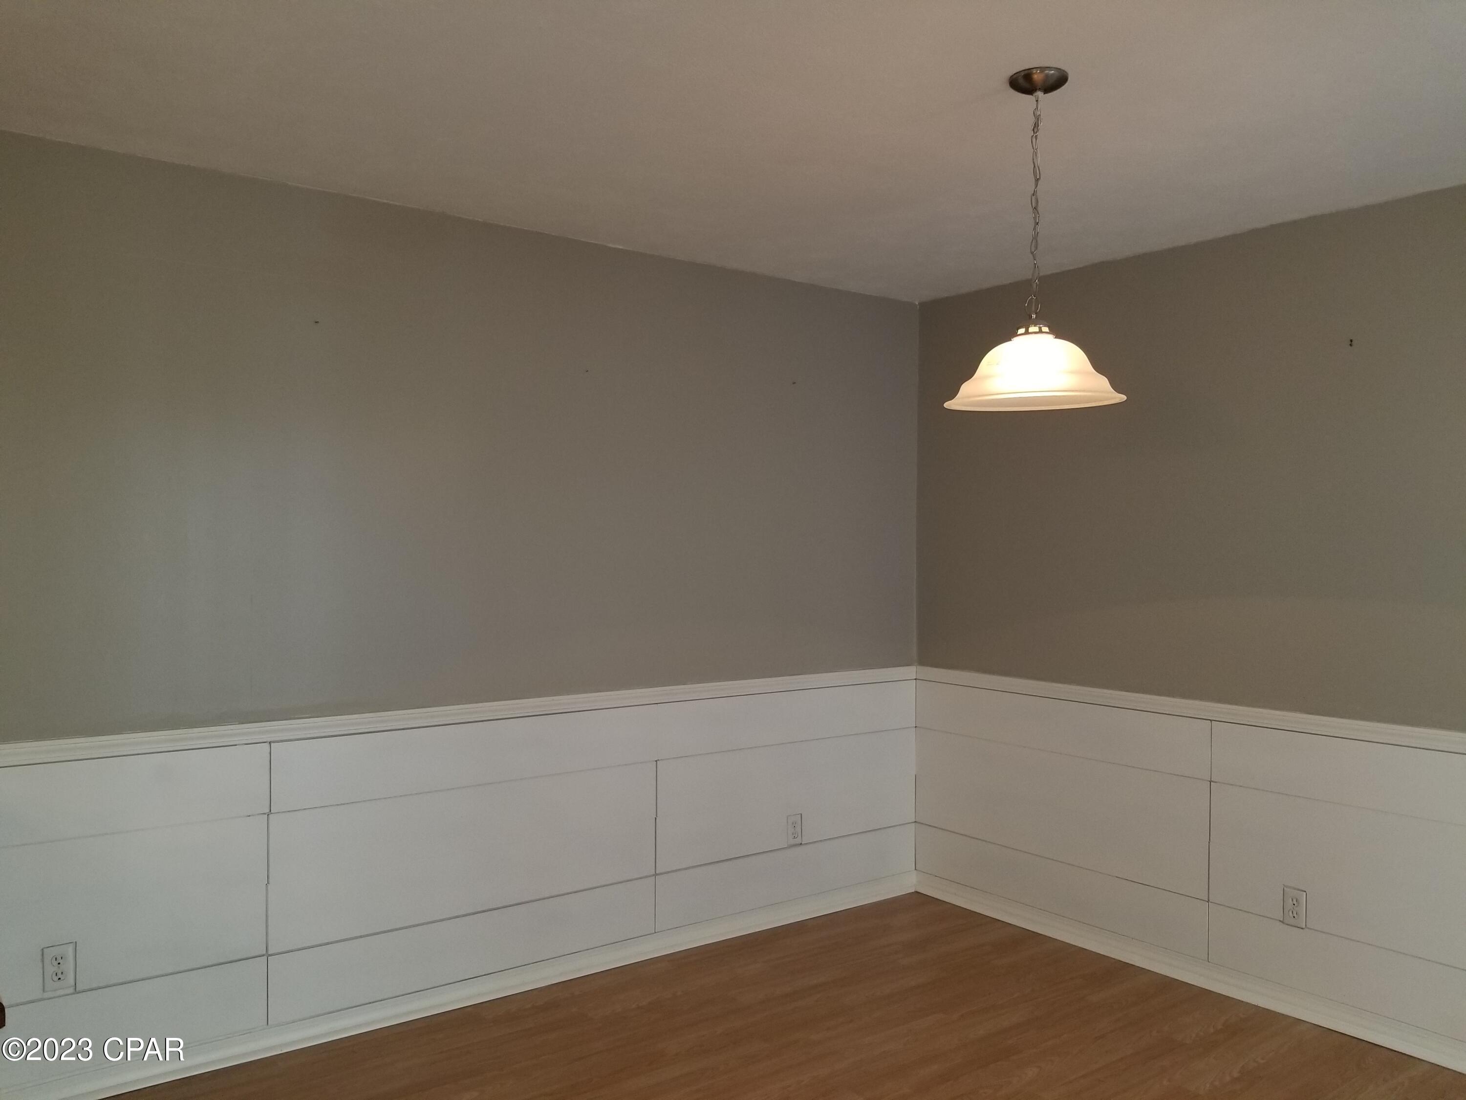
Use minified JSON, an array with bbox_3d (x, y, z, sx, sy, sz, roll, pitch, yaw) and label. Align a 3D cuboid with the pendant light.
[{"bbox_3d":[0.655,-0.668,2.373,0.380,0.695,0.380,0,0,0],"label":"pendant light"}]

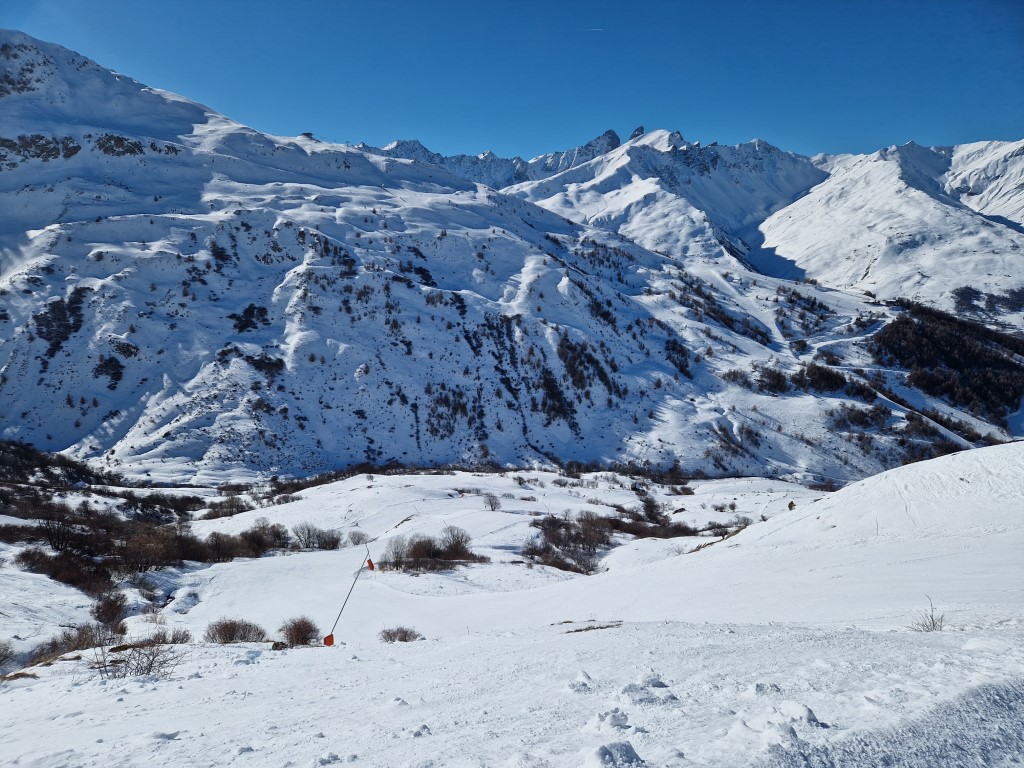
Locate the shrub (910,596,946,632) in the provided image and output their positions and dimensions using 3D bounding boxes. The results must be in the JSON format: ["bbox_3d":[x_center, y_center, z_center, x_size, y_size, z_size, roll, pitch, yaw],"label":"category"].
[{"bbox_3d":[8.570,4.743,14.000,0.741,0.740,0.630,4,7,32],"label":"shrub"}]

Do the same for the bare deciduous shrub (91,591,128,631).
[{"bbox_3d":[-29.578,16.645,50.000,2.792,2.750,2.513,-4,7,-31],"label":"bare deciduous shrub"}]

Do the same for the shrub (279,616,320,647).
[{"bbox_3d":[-10.569,12.368,34.000,1.999,1.500,1.799,-2,6,-18],"label":"shrub"}]

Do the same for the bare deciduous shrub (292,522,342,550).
[{"bbox_3d":[-28.586,22.413,100.000,7.349,3.900,5.511,-2,6,-16],"label":"bare deciduous shrub"}]

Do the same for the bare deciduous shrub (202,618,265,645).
[{"bbox_3d":[-13.459,12.004,33.000,3.104,1.250,1.862,-3,7,-23],"label":"bare deciduous shrub"}]

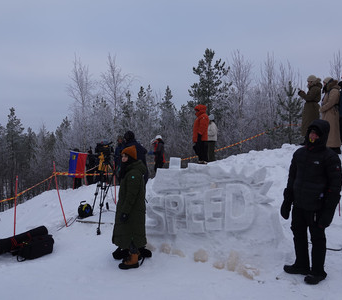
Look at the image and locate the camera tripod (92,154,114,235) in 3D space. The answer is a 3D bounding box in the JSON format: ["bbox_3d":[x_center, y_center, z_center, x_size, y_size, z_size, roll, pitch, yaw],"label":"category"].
[{"bbox_3d":[-1.260,0.800,6.300,0.450,1.420,0.550,0,0,-12],"label":"camera tripod"}]

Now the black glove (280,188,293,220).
[{"bbox_3d":[1.320,0.620,3.850,0.120,0.350,0.130,6,0,20],"label":"black glove"}]

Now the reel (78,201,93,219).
[{"bbox_3d":[-1.799,1.256,7.100,0.300,0.380,0.220,0,0,-20],"label":"reel"}]

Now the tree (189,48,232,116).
[{"bbox_3d":[1.990,-1.889,17.000,2.300,6.400,2.300,0,0,0],"label":"tree"}]

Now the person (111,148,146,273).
[{"bbox_3d":[-0.572,0.796,4.650,0.460,1.700,0.520,0,0,-9],"label":"person"}]

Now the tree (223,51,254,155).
[{"bbox_3d":[3.800,-2.400,19.000,1.800,6.400,1.800,0,0,12],"label":"tree"}]

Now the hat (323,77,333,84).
[{"bbox_3d":[3.593,-1.567,7.700,0.240,0.210,0.210,0,0,3],"label":"hat"}]

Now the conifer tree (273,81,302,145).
[{"bbox_3d":[4.000,-1.120,11.500,1.150,2.500,1.150,0,0,19],"label":"conifer tree"}]

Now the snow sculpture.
[{"bbox_3d":[0.681,0.809,5.750,2.200,1.260,0.500,0,0,10],"label":"snow sculpture"}]

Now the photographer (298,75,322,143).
[{"bbox_3d":[3.300,-0.930,8.000,0.560,1.700,0.520,0,0,22],"label":"photographer"}]

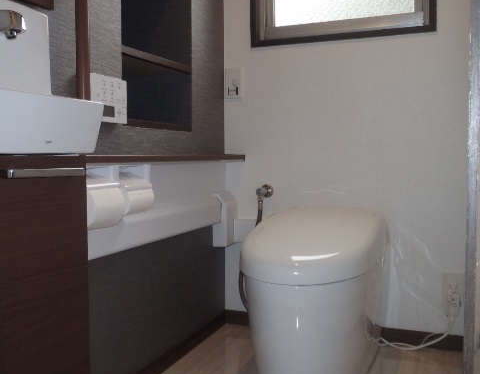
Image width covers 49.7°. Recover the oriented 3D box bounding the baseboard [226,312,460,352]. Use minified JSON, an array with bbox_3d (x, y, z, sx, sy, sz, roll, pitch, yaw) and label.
[{"bbox_3d":[0.372,0.542,1.969,0.918,0.055,0.013,1,3,22],"label":"baseboard"}]

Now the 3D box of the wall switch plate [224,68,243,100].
[{"bbox_3d":[-0.023,-0.405,2.029,0.070,0.120,0.012,1,3,22],"label":"wall switch plate"}]

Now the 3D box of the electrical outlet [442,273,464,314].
[{"bbox_3d":[0.745,0.373,1.799,0.072,0.142,0.027,1,3,22],"label":"electrical outlet"}]

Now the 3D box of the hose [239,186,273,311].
[{"bbox_3d":[0.064,0.241,2.010,0.116,0.479,0.126,1,3,22],"label":"hose"}]

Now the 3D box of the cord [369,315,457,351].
[{"bbox_3d":[0.612,0.515,1.830,0.282,0.122,0.078,1,3,22],"label":"cord"}]

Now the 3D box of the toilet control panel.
[{"bbox_3d":[-0.351,-0.224,1.343,0.023,0.118,0.160,1,3,22],"label":"toilet control panel"}]

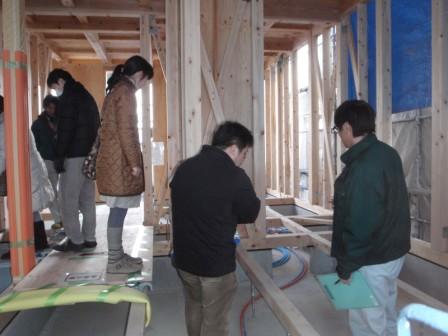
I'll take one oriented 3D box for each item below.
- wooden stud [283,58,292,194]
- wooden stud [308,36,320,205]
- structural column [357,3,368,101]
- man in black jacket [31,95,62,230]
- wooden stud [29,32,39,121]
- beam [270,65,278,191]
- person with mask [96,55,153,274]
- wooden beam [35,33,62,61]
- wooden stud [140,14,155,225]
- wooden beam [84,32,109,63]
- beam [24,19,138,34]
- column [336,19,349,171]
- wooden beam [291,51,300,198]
[{"bbox_3d":[1.272,-0.839,7.344,0.105,2.780,0.065,-2,3,-10],"label":"wooden stud"},{"bbox_3d":[1.444,-0.728,5.850,0.116,2.680,0.111,-1,3,-10],"label":"wooden stud"},{"bbox_3d":[1.670,-0.644,4.346,0.105,2.632,0.042,-2,3,-10],"label":"structural column"},{"bbox_3d":[-1.985,-0.060,4.252,0.340,1.590,0.460,1,4,31],"label":"man in black jacket"},{"bbox_3d":[-2.928,-0.657,5.630,0.105,2.760,0.060,-2,3,-10],"label":"wooden stud"},{"bbox_3d":[1.119,-0.881,8.204,0.105,2.780,0.065,-2,3,-10],"label":"beam"},{"bbox_3d":[-0.754,-0.031,2.813,0.436,1.658,0.460,-2,3,-15],"label":"person with mask"},{"bbox_3d":[-2.831,-1.971,5.799,0.111,0.131,1.889,-1,3,-10],"label":"wooden beam"},{"bbox_3d":[-0.937,-0.588,4.454,0.121,2.629,0.121,-1,3,-10],"label":"wooden stud"},{"bbox_3d":[-2.045,-2.004,5.950,0.116,0.121,1.889,-1,3,-10],"label":"wooden beam"},{"bbox_3d":[-2.037,-2.122,5.308,1.630,0.225,0.115,-2,3,-10],"label":"beam"},{"bbox_3d":[1.610,-0.671,4.918,0.116,2.669,0.111,-1,3,-10],"label":"column"},{"bbox_3d":[1.353,-0.804,6.892,0.105,2.765,0.105,-2,3,-10],"label":"wooden beam"}]

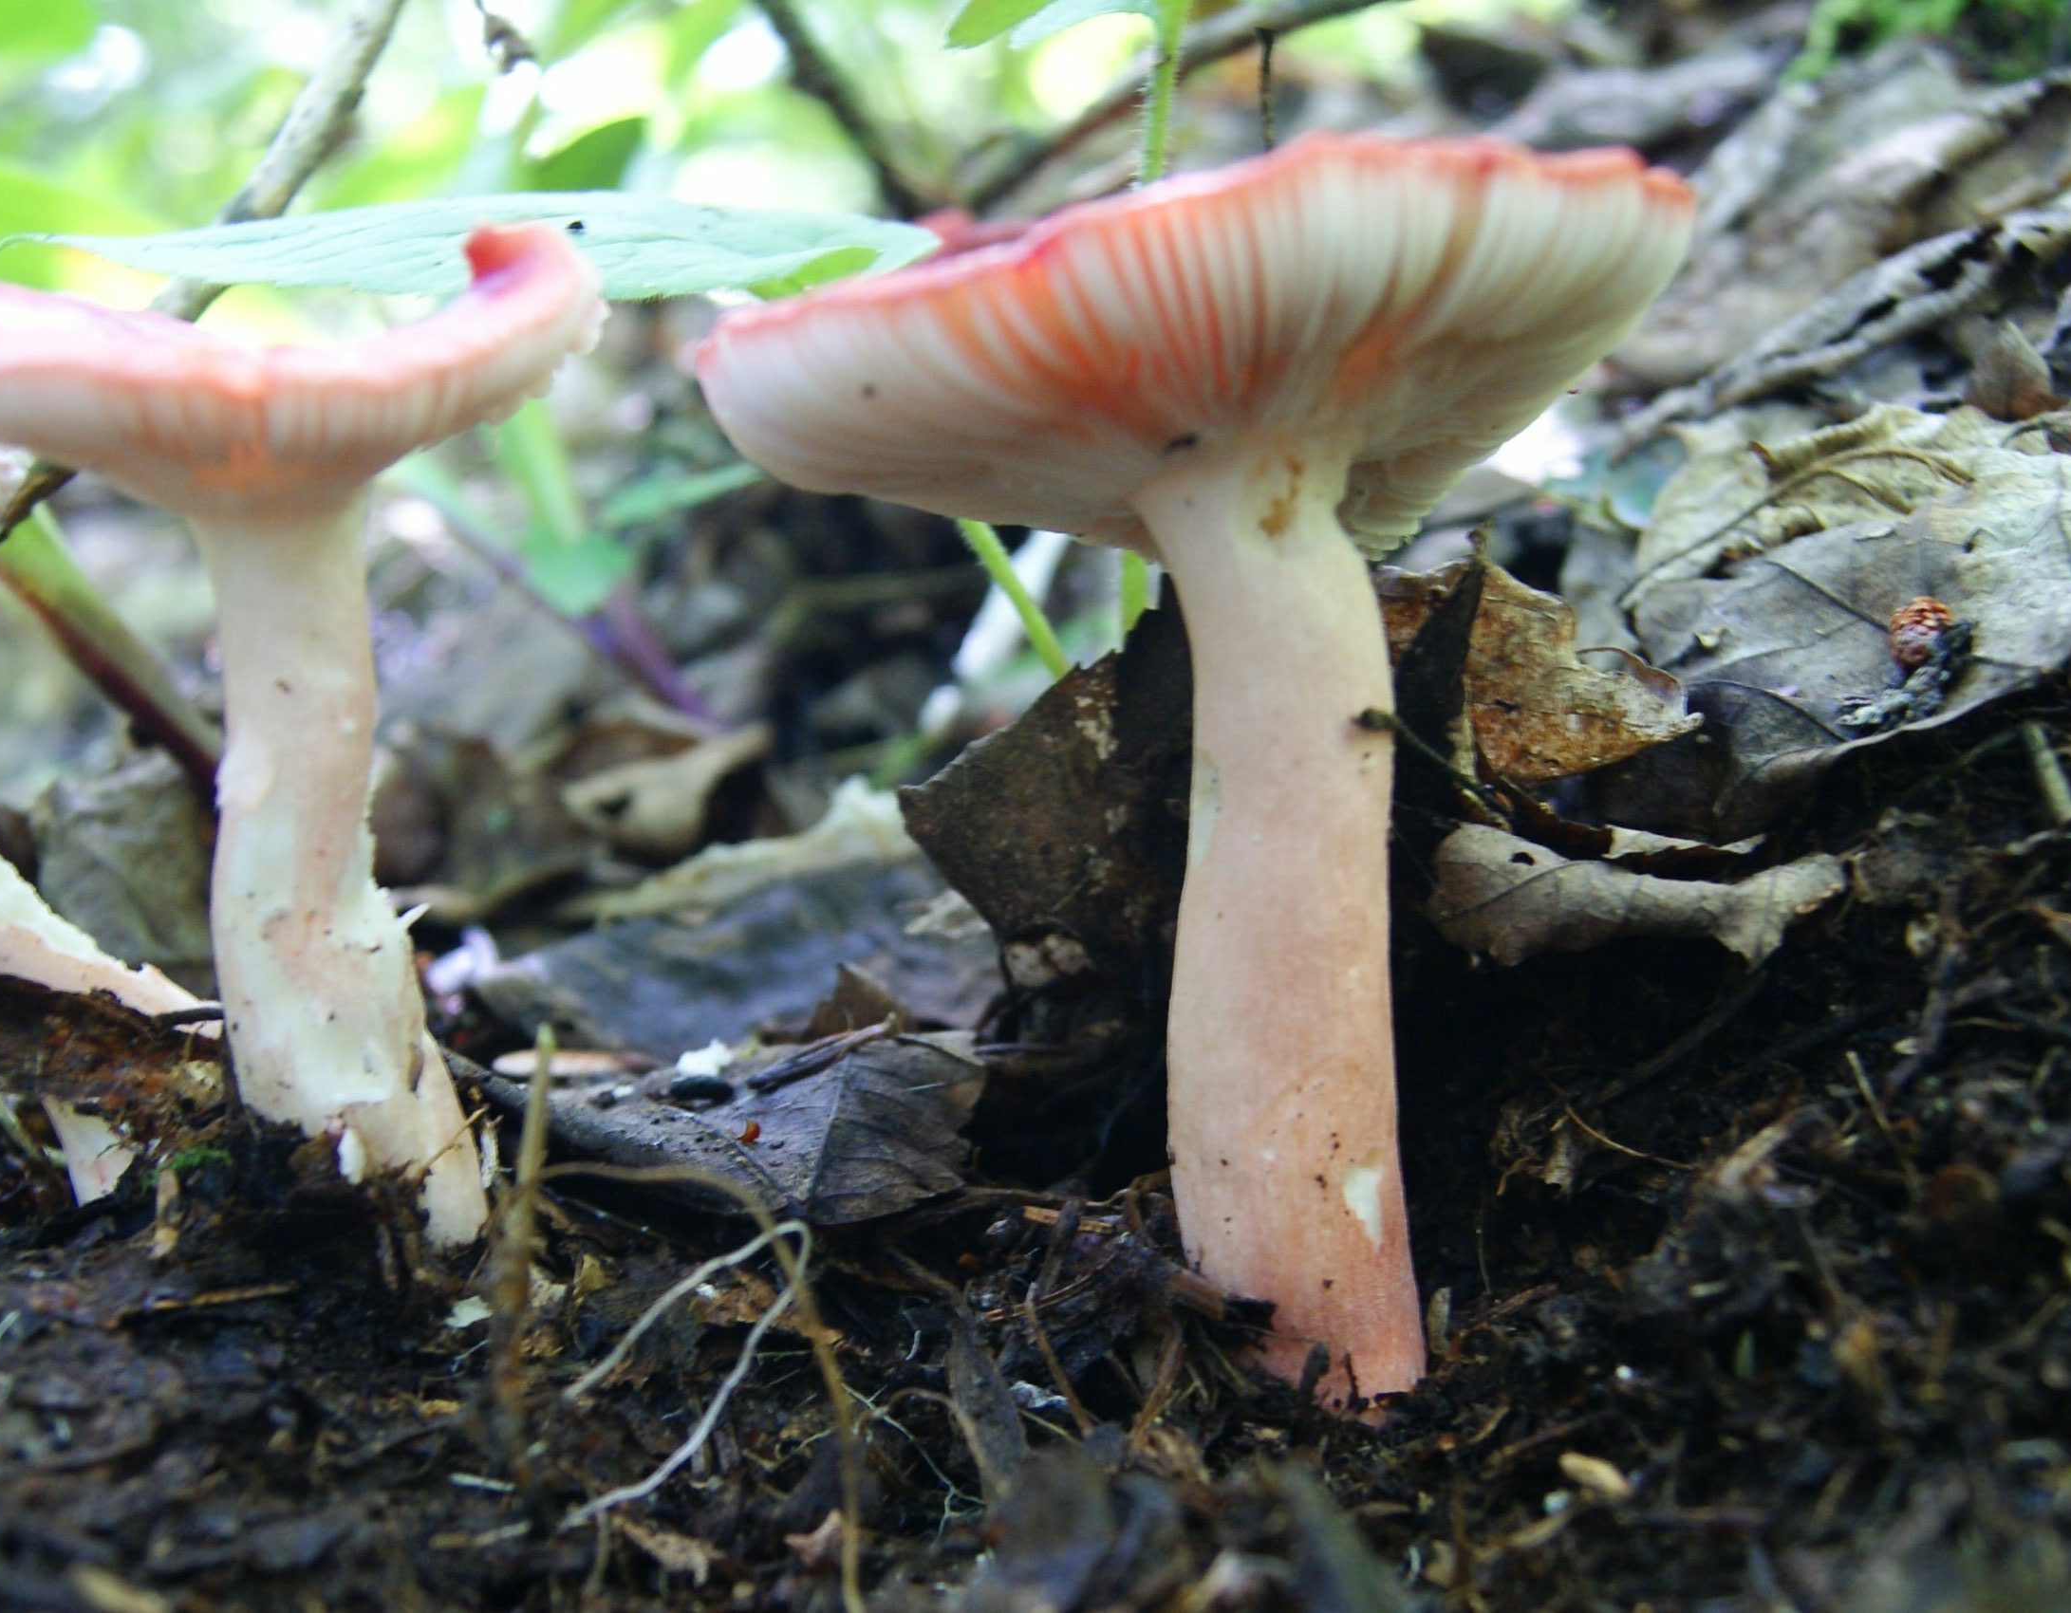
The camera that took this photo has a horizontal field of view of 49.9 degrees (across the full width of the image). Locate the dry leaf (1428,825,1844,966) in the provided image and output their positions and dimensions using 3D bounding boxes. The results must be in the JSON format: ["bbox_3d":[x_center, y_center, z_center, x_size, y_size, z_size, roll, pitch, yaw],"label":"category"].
[{"bbox_3d":[0.069,0.010,0.255,0.048,0.016,0.027,0,7,0],"label":"dry leaf"}]

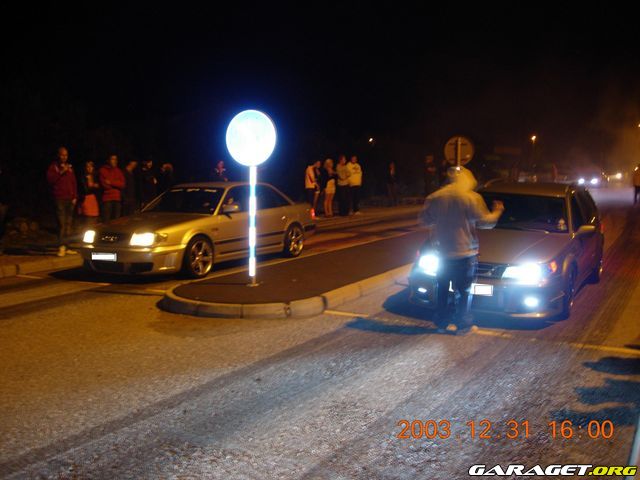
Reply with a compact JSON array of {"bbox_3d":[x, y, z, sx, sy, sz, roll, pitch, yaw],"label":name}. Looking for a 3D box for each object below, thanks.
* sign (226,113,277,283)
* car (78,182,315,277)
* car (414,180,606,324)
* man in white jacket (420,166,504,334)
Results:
[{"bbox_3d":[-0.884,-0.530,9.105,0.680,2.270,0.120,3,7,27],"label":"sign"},{"bbox_3d":[-1.842,-0.305,12.038,1.800,1.410,4.790,4,7,30],"label":"car"},{"bbox_3d":[2.766,0.001,9.481,1.730,1.400,4.600,4,7,28],"label":"car"},{"bbox_3d":[1.454,0.097,7.246,0.800,1.690,0.500,1,6,10],"label":"man in white jacket"}]

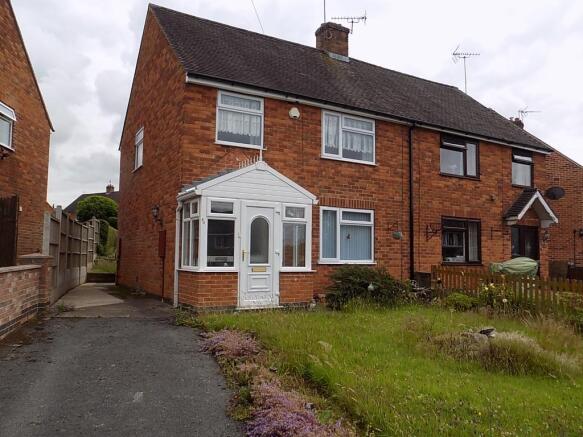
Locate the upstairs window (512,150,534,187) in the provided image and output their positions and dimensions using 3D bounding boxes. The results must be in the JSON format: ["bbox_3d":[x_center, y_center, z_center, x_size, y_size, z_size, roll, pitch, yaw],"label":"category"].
[{"bbox_3d":[7.464,-1.607,14.704,1.090,1.180,0.110,3,-4,-30],"label":"upstairs window"}]

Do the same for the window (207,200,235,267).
[{"bbox_3d":[-1.296,0.284,8.284,0.570,1.200,0.110,3,-4,-30],"label":"window"}]

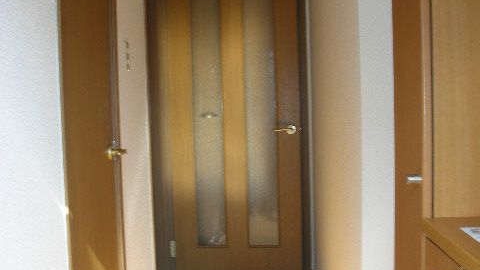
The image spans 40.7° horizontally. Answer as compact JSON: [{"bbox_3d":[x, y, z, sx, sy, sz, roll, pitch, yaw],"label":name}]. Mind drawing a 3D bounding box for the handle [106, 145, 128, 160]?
[{"bbox_3d":[-0.436,0.066,2.254,0.063,0.050,0.135,-1,4,2],"label":"handle"}]

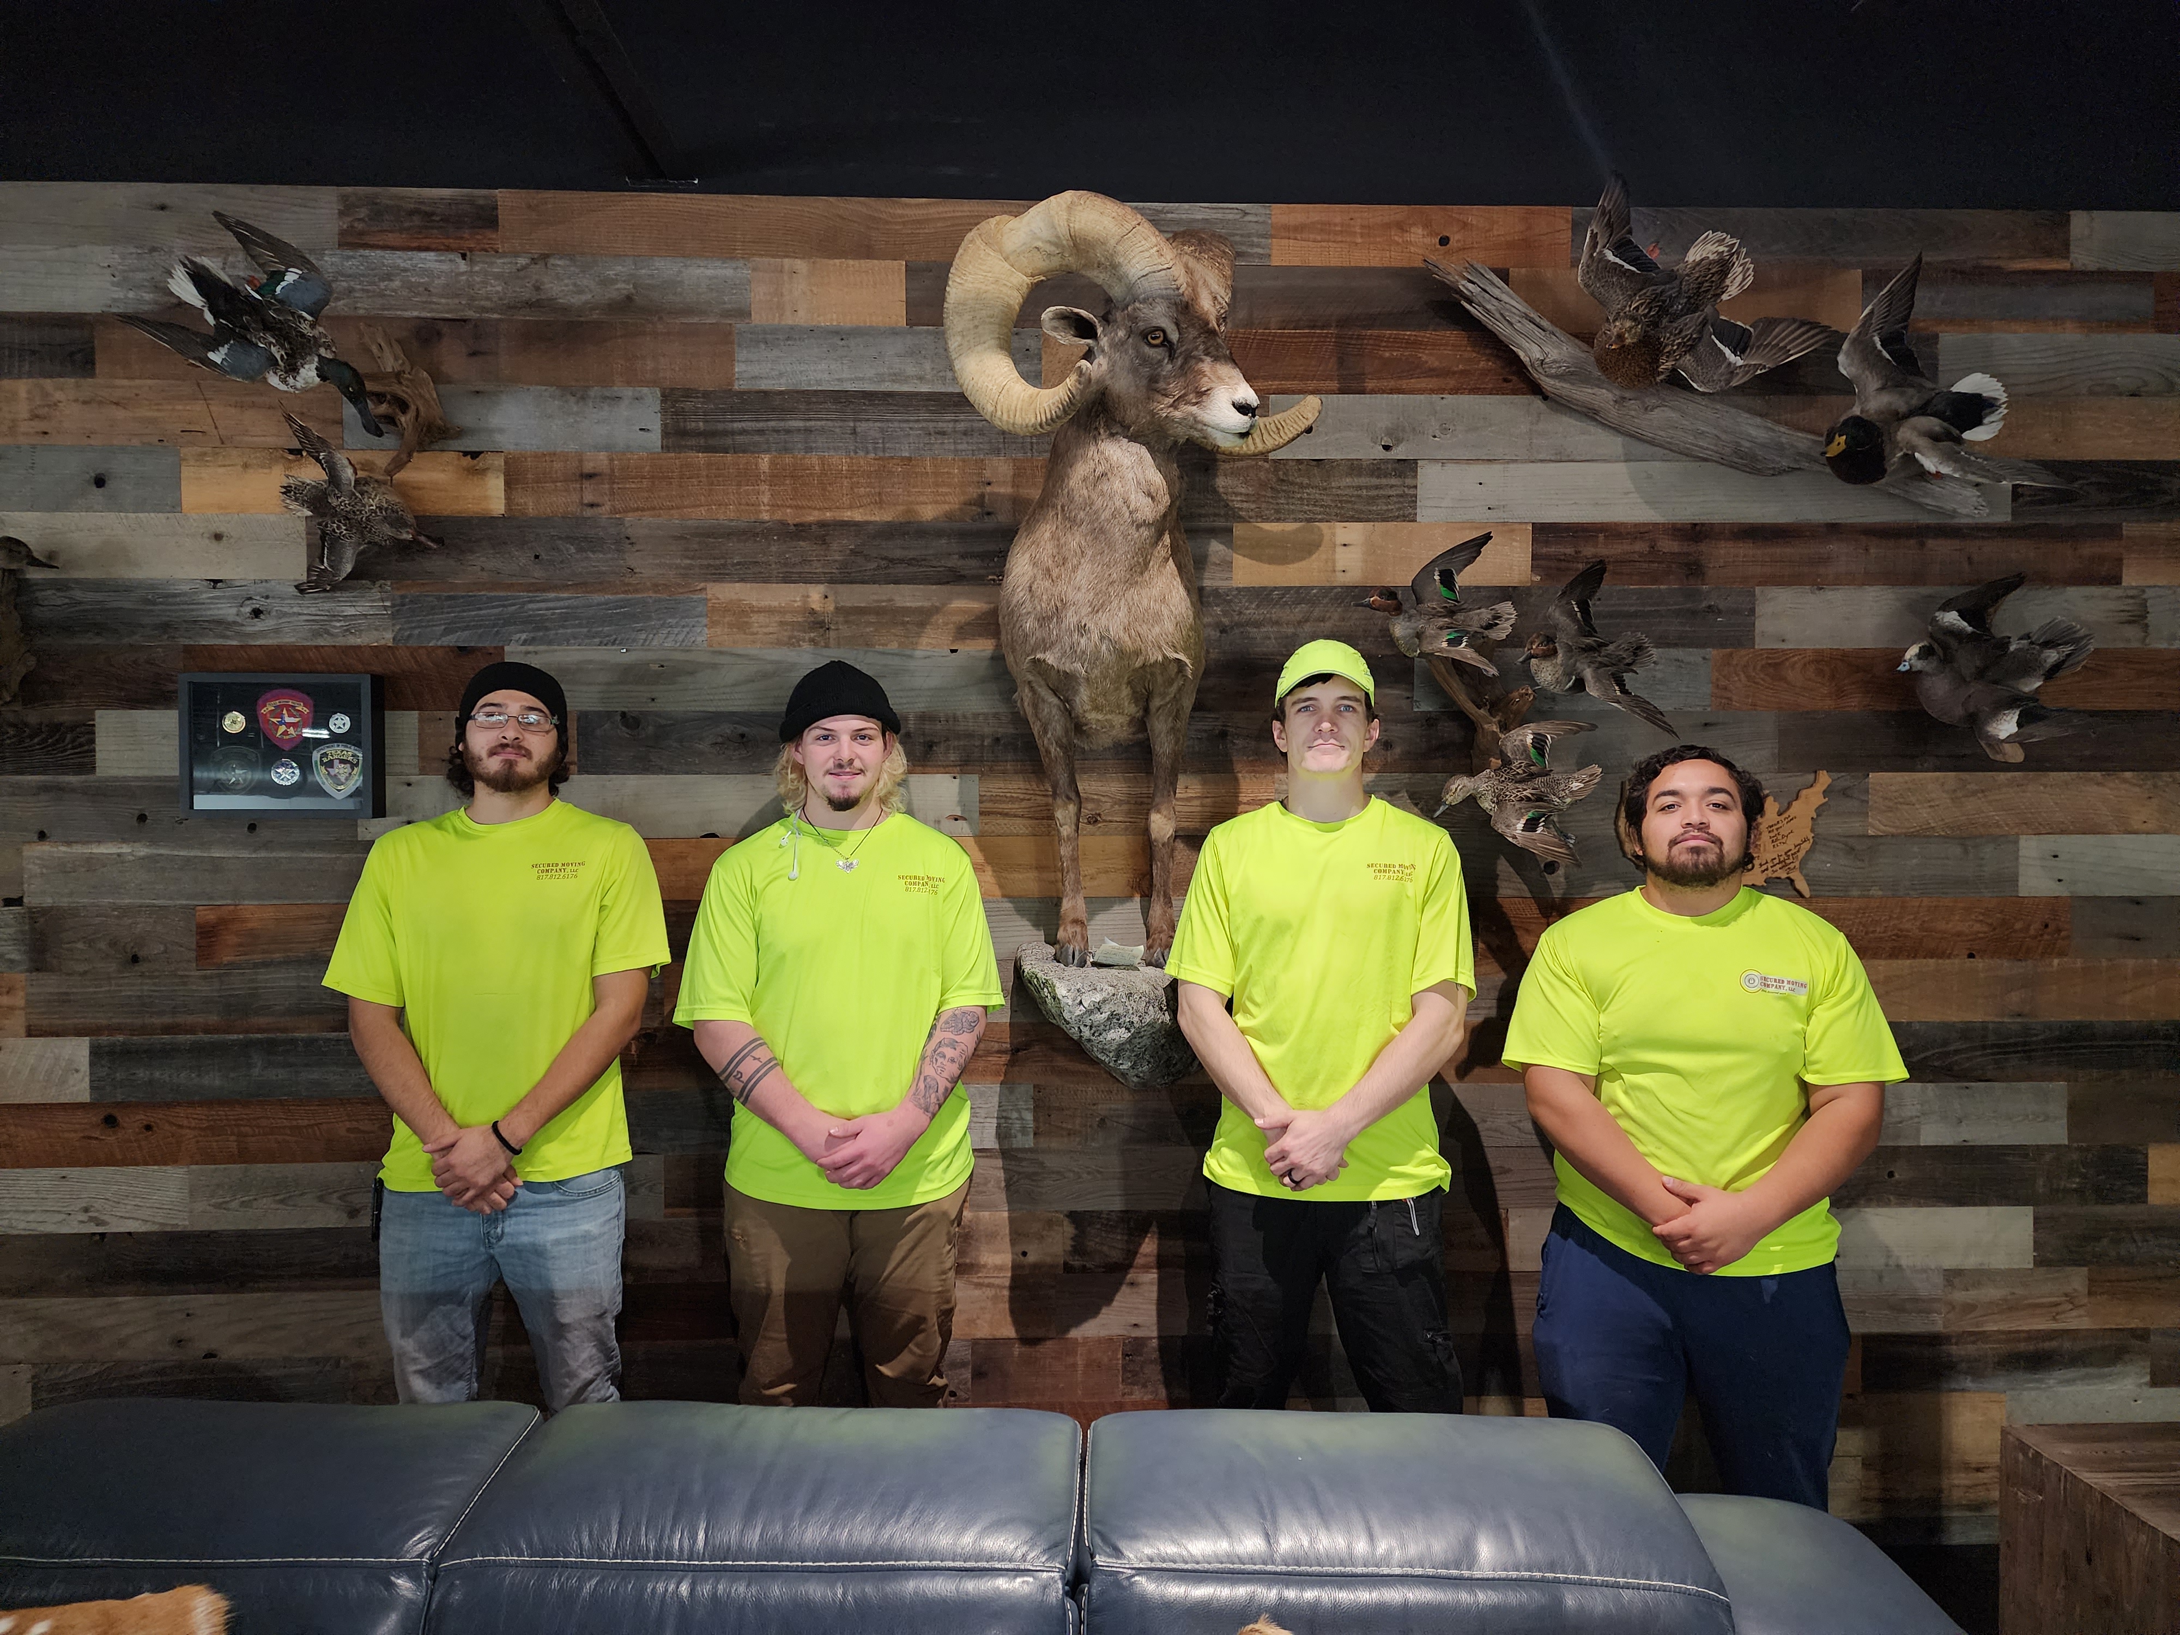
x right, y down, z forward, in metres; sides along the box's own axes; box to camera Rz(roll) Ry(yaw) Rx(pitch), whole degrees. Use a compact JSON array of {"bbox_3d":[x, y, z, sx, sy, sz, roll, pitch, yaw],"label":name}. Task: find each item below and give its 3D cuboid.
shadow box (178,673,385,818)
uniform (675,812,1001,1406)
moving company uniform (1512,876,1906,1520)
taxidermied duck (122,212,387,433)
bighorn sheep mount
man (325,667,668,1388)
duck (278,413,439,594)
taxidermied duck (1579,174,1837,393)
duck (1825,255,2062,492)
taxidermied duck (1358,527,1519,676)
[{"bbox_3d":[-1.575,-0.139,2.831,0.368,0.278,0.060,0,1,-2],"label":"shadow box"},{"bbox_3d":[-0.425,0.750,2.459,0.550,1.520,0.300,0,1,-5],"label":"uniform"},{"bbox_3d":[0.942,0.807,2.260,0.595,1.405,0.360,0,1,12],"label":"moving company uniform"},{"bbox_3d":[-1.508,-0.902,2.708,0.523,0.265,0.200,31,-9,6],"label":"taxidermied duck"},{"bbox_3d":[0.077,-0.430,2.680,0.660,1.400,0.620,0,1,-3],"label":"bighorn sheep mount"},{"bbox_3d":[-1.007,0.630,2.497,0.570,1.800,0.350,0,1,-5],"label":"man"},{"bbox_3d":[-1.396,-0.598,2.770,0.400,0.370,0.240,20,20,34],"label":"duck"},{"bbox_3d":[1.195,-1.043,2.820,0.500,0.300,0.460,36,36,3],"label":"taxidermied duck"},{"bbox_3d":[1.584,-0.803,2.783,0.510,0.524,0.250,-17,-26,-25],"label":"duck"},{"bbox_3d":[0.685,-0.416,2.820,0.340,0.350,0.210,-2,-37,-30],"label":"taxidermied duck"}]

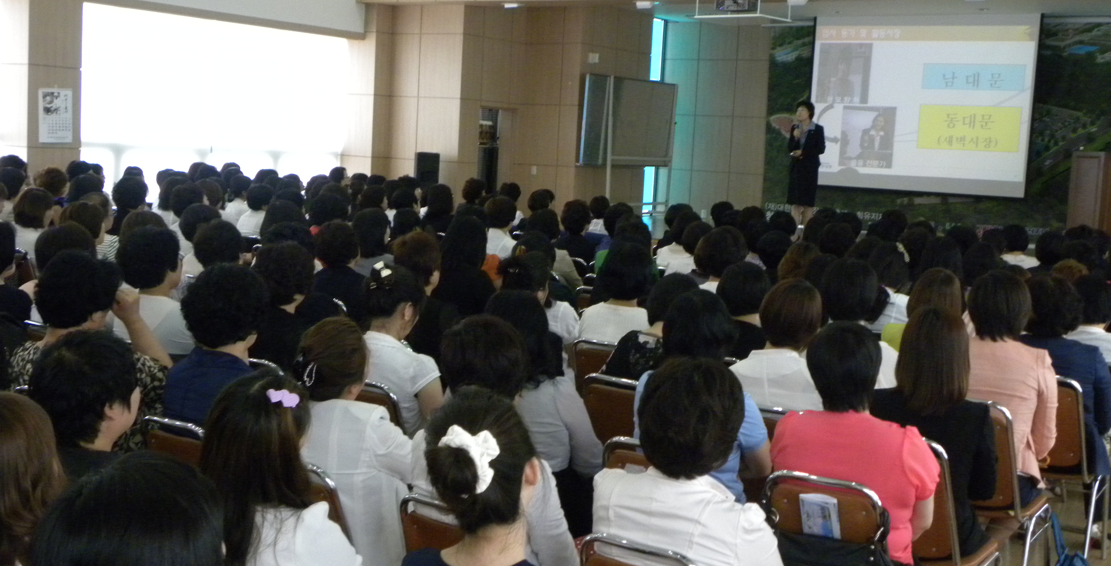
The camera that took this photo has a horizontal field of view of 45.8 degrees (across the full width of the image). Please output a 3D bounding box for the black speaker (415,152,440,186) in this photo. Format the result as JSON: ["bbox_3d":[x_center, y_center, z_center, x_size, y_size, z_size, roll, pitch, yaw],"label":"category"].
[{"bbox_3d":[-1.618,-1.371,16.525,0.290,0.520,0.270,2,6,-12],"label":"black speaker"}]

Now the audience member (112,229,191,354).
[{"bbox_3d":[-1.581,0.411,5.633,0.460,1.320,0.740,7,7,34],"label":"audience member"}]

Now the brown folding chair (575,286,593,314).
[{"bbox_3d":[0.377,0.444,8.880,0.420,0.831,0.500,6,7,27],"label":"brown folding chair"}]

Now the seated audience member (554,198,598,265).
[{"bbox_3d":[0.236,-0.126,11.949,0.470,1.275,0.720,6,7,28],"label":"seated audience member"}]

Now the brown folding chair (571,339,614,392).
[{"bbox_3d":[0.345,0.682,6.103,0.440,0.890,0.580,7,7,30],"label":"brown folding chair"}]

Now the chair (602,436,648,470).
[{"bbox_3d":[0.398,0.890,4.112,0.430,0.865,0.540,8,8,37],"label":"chair"}]

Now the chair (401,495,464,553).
[{"bbox_3d":[-0.120,0.944,3.345,0.430,0.865,0.540,8,8,38],"label":"chair"}]

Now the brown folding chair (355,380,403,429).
[{"bbox_3d":[-0.567,0.758,4.901,0.440,0.890,0.580,7,7,34],"label":"brown folding chair"}]

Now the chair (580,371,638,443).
[{"bbox_3d":[0.356,0.777,5.199,0.440,0.890,0.580,7,7,34],"label":"chair"}]

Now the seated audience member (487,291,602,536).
[{"bbox_3d":[-0.047,0.646,4.677,0.470,1.270,0.720,7,7,34],"label":"seated audience member"}]

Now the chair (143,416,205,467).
[{"bbox_3d":[-0.959,0.824,4.022,0.430,0.865,0.540,8,8,38],"label":"chair"}]

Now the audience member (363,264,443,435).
[{"bbox_3d":[-0.482,0.556,4.951,0.460,1.290,0.740,7,7,34],"label":"audience member"}]

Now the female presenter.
[{"bbox_3d":[2.841,-1.280,15.145,0.470,1.630,0.360,8,8,40],"label":"female presenter"}]

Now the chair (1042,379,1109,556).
[{"bbox_3d":[2.195,0.806,5.815,0.430,0.865,0.540,8,8,35],"label":"chair"}]

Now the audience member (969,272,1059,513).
[{"bbox_3d":[1.736,0.614,5.276,0.450,1.345,0.740,7,7,34],"label":"audience member"}]

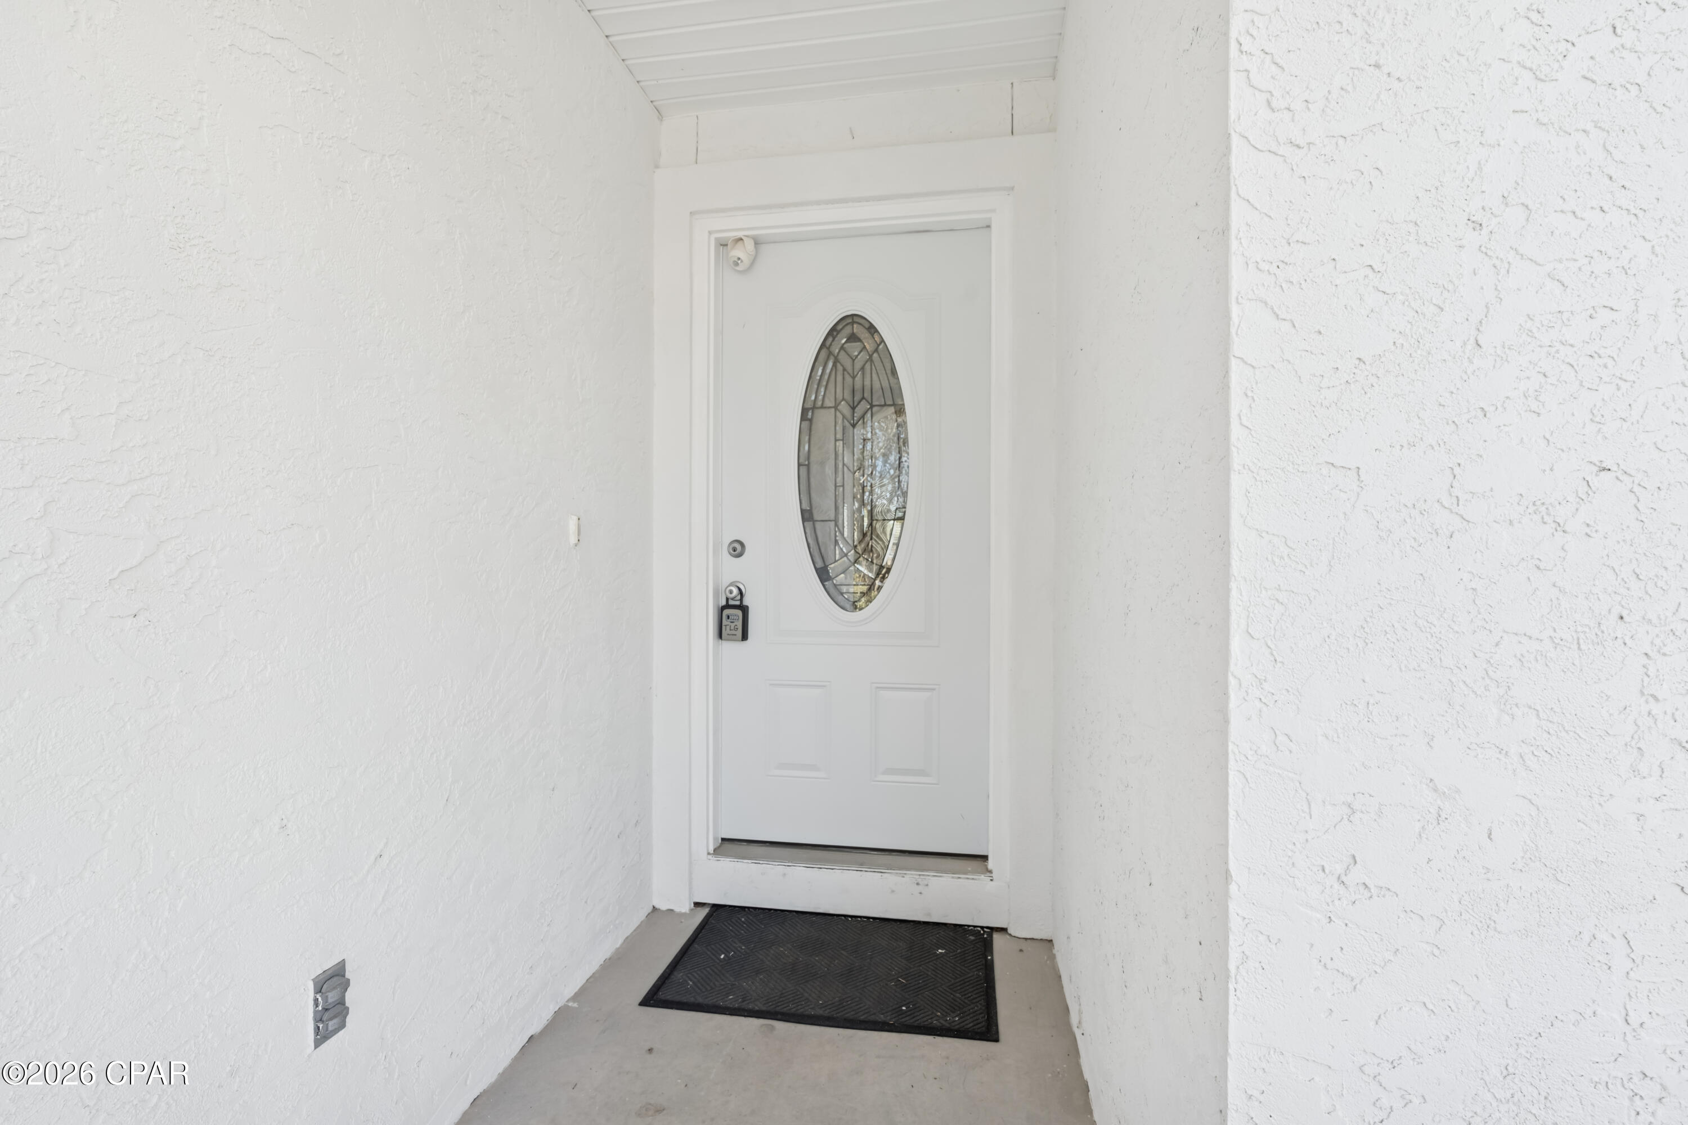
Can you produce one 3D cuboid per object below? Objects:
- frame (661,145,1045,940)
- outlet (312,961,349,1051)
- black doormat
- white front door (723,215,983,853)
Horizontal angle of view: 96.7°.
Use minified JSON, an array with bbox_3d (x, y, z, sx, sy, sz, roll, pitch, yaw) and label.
[{"bbox_3d":[0.017,-0.071,2.404,1.260,2.400,0.150,0,1,9],"label":"frame"},{"bbox_3d":[-0.811,0.704,1.193,0.025,0.114,0.067,0,1,9],"label":"outlet"},{"bbox_3d":[-0.030,1.124,2.127,0.905,0.012,0.575,0,1,9],"label":"black doormat"},{"bbox_3d":[0.029,-0.063,2.488,0.905,2.030,0.045,0,1,9],"label":"white front door"}]

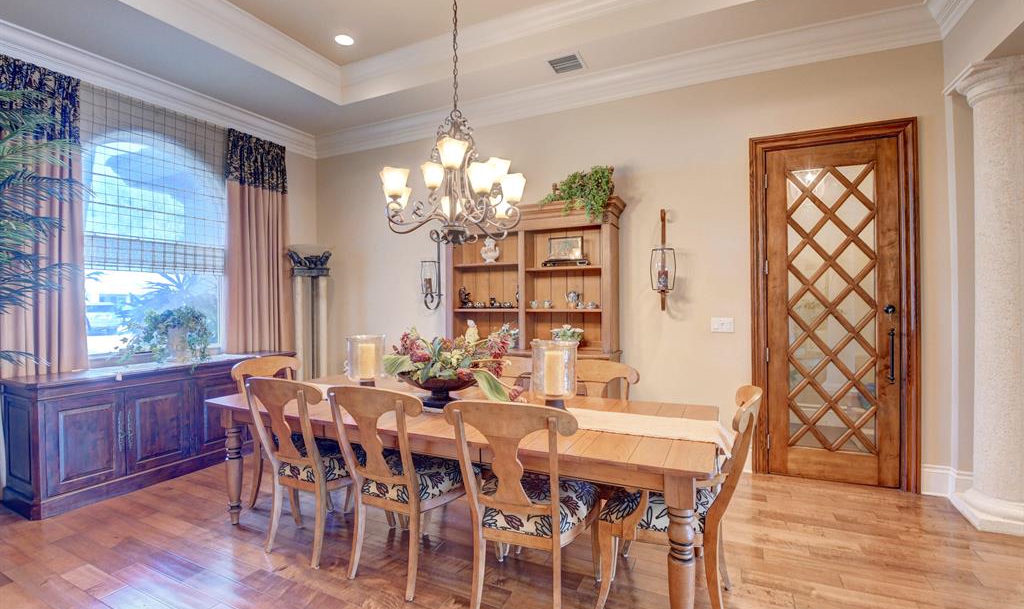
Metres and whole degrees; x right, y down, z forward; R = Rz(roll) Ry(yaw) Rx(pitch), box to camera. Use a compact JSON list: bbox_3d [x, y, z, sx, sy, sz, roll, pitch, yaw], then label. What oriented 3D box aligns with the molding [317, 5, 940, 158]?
[{"bbox_3d":[0.292,-1.895,3.989,5.772,0.201,0.139,-1,0,22],"label":"molding"}]

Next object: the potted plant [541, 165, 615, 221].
[{"bbox_3d":[0.571,-0.967,3.713,0.588,0.446,0.365,-1,0,22],"label":"potted plant"}]

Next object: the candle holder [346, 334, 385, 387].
[{"bbox_3d":[-1.070,0.445,3.104,0.254,0.416,0.254,-1,0,26],"label":"candle holder"}]

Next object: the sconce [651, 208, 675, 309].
[{"bbox_3d":[1.198,-0.352,3.395,0.190,0.810,0.260,-1,1,23],"label":"sconce"}]

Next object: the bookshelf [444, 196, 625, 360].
[{"bbox_3d":[0.155,0.242,3.750,1.620,2.130,0.430,-1,1,23],"label":"bookshelf"}]

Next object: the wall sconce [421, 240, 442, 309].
[{"bbox_3d":[-0.803,-0.346,4.234,0.180,0.800,0.260,-1,1,23],"label":"wall sconce"}]

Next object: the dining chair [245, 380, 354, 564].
[{"bbox_3d":[-1.127,0.916,2.527,0.538,0.989,0.639,-1,0,25],"label":"dining chair"}]

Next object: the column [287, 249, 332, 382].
[{"bbox_3d":[-2.246,0.398,4.728,0.426,2.038,0.426,-1,0,22],"label":"column"}]

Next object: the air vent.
[{"bbox_3d":[0.433,-1.889,3.366,0.260,0.025,0.250,-1,1,23],"label":"air vent"}]

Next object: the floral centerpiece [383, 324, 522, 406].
[{"bbox_3d":[-0.401,0.389,2.699,0.812,0.507,0.528,-1,0,26],"label":"floral centerpiece"}]

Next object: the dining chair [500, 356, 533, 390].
[{"bbox_3d":[-0.154,0.898,3.163,0.538,0.979,0.639,-1,0,25],"label":"dining chair"}]

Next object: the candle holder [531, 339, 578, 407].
[{"bbox_3d":[0.217,0.367,2.138,0.240,0.360,0.240,-1,1,23],"label":"candle holder"}]

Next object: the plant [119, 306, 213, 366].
[{"bbox_3d":[-2.795,0.251,3.465,0.400,0.480,0.550,-1,1,29],"label":"plant"}]

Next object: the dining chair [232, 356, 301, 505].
[{"bbox_3d":[-1.514,0.862,2.937,0.580,0.960,0.550,-1,1,28],"label":"dining chair"}]

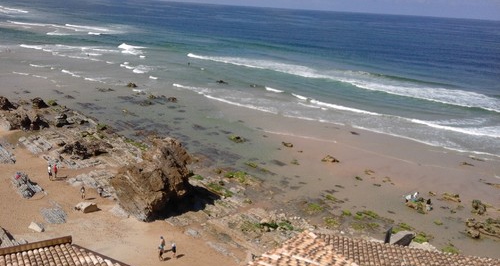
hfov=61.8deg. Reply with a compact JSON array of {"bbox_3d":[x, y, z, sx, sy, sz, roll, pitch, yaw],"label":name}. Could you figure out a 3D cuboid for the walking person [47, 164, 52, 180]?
[{"bbox_3d":[-22.020,4.401,45.950,0.520,1.740,0.380,-2,18,-17],"label":"walking person"}]

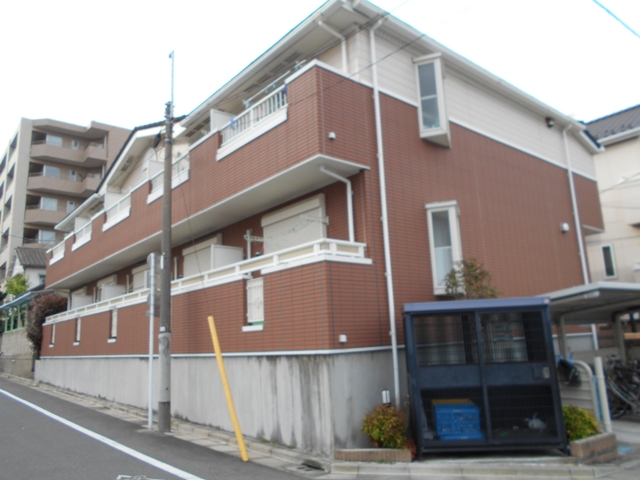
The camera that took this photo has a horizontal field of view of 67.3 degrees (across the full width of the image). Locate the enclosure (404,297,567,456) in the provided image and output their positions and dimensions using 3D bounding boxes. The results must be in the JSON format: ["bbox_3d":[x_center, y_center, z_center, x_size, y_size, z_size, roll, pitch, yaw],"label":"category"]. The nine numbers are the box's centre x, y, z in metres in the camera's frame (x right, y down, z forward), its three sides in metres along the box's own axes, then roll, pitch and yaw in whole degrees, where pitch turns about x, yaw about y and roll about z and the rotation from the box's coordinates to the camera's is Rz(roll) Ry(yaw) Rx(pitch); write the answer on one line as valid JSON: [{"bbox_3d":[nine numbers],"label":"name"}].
[{"bbox_3d":[2.068,1.775,6.349,1.820,1.880,0.810,-3,-11,1],"label":"enclosure"}]

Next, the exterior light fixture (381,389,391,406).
[{"bbox_3d":[0.910,2.163,6.600,0.110,0.220,0.110,7,-15,-39],"label":"exterior light fixture"}]

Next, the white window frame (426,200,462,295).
[{"bbox_3d":[2.168,0.157,8.198,0.520,1.530,0.480,-6,-12,15],"label":"white window frame"}]

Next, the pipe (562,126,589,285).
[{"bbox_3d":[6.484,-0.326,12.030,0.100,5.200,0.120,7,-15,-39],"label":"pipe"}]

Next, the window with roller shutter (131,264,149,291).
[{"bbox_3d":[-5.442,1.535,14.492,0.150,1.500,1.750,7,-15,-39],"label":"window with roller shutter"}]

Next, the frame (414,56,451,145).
[{"bbox_3d":[2.056,-2.514,8.751,0.520,1.520,0.480,-6,-12,15],"label":"frame"}]

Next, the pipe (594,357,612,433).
[{"bbox_3d":[3.784,2.077,6.400,0.095,1.050,0.095,-3,-11,0],"label":"pipe"}]

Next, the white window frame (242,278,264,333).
[{"bbox_3d":[-1.022,1.067,7.855,0.150,0.840,0.640,7,-15,-39],"label":"white window frame"}]

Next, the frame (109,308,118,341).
[{"bbox_3d":[-5.599,2.353,13.195,0.150,0.840,0.620,7,-15,-39],"label":"frame"}]

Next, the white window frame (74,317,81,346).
[{"bbox_3d":[-7.961,3.031,15.947,0.150,0.840,0.620,7,-15,-39],"label":"white window frame"}]

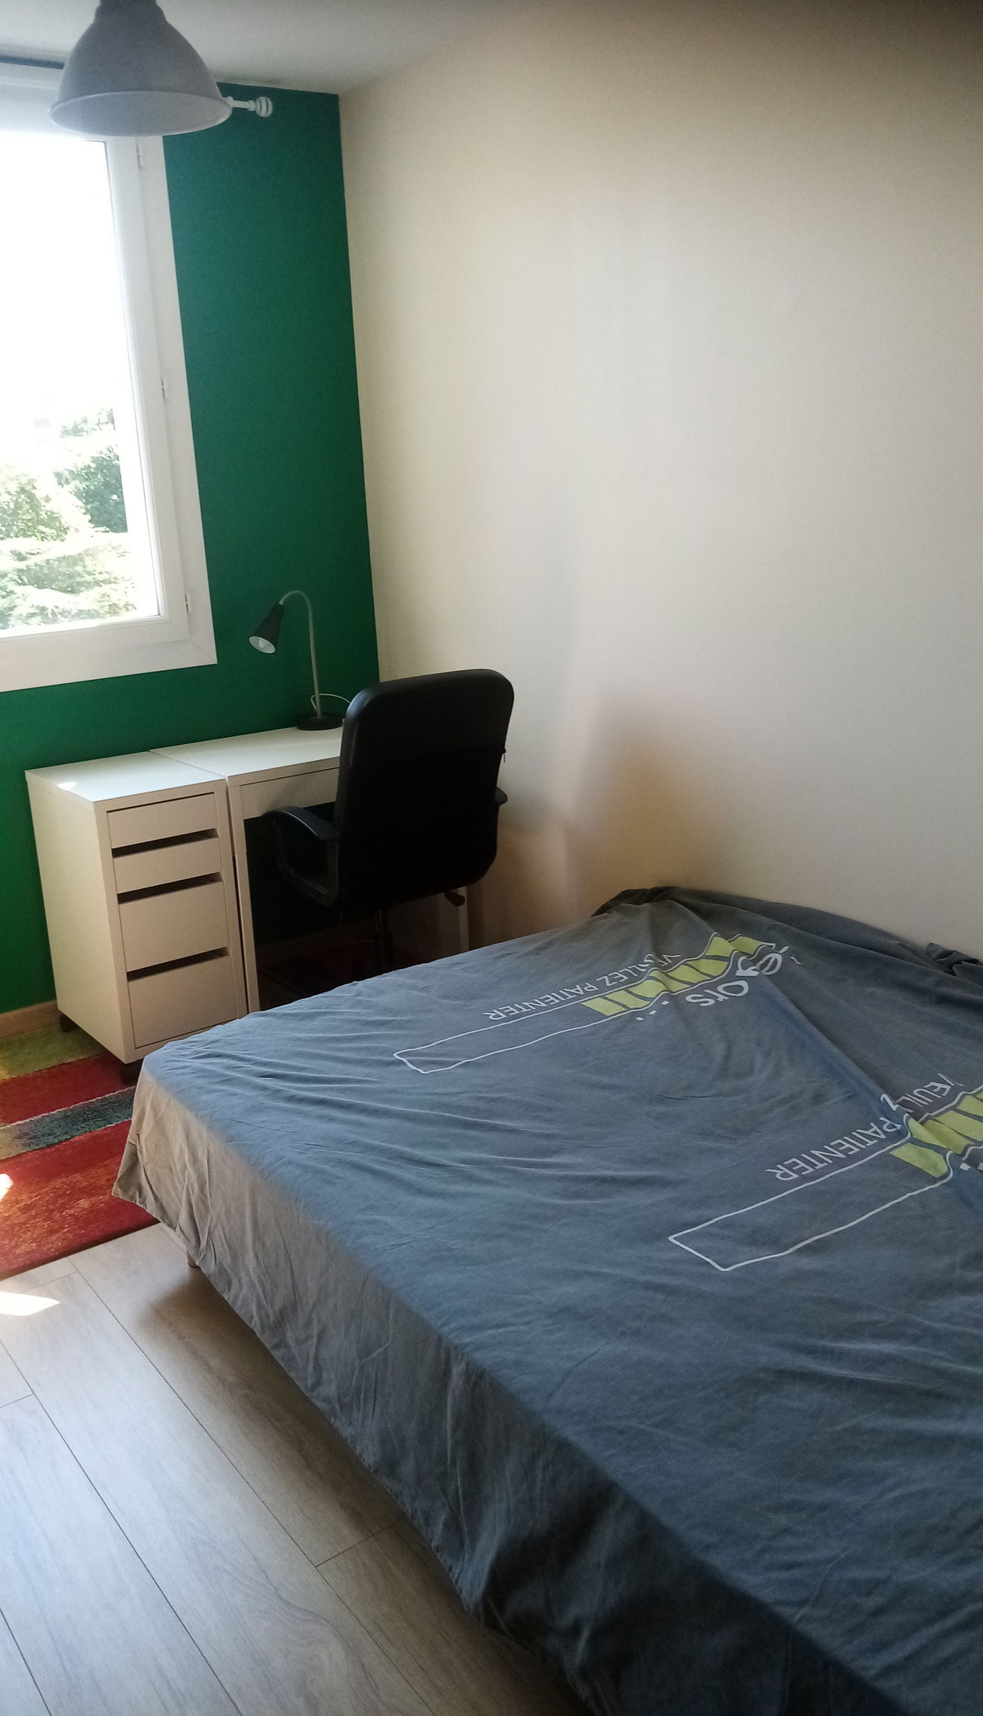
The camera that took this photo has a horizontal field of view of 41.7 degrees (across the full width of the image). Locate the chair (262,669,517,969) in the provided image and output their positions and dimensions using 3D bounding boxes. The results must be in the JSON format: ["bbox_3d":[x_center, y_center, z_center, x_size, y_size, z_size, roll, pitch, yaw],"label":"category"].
[{"bbox_3d":[-0.306,-0.004,3.457,0.580,1.010,0.600,-15,20,-36],"label":"chair"}]

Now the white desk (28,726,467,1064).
[{"bbox_3d":[-0.667,0.068,3.733,1.095,0.755,0.493,-15,20,-36],"label":"white desk"}]

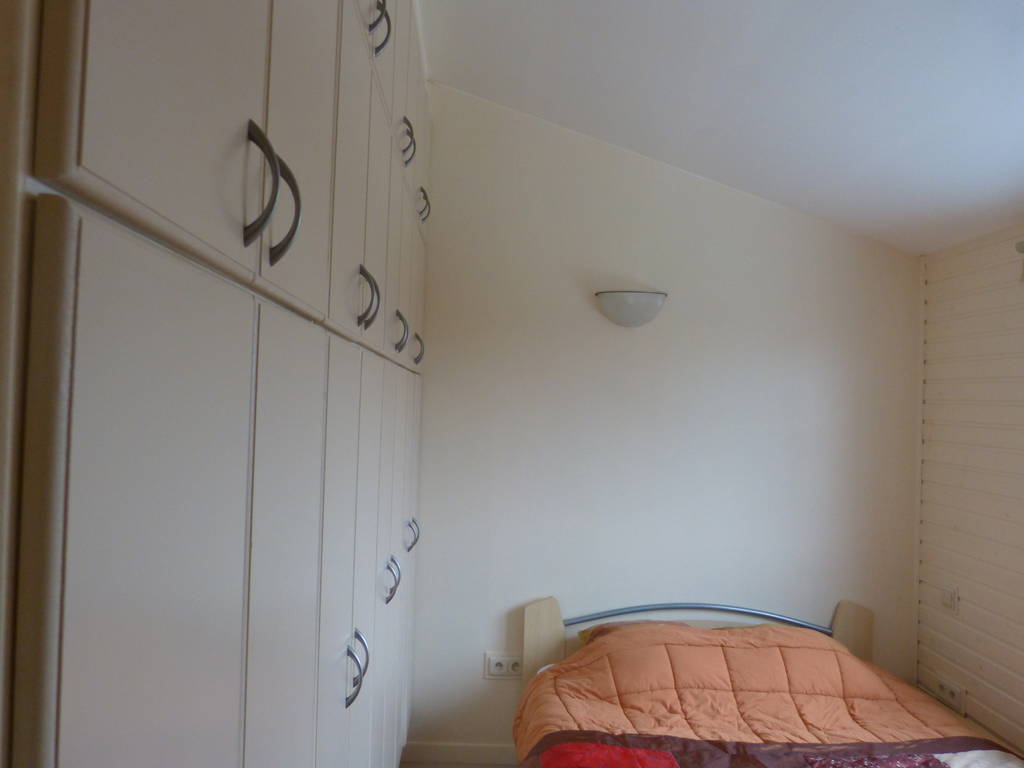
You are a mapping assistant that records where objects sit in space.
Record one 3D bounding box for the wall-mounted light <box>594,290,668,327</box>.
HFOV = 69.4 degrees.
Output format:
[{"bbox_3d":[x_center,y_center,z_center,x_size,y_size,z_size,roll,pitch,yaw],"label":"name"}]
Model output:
[{"bbox_3d":[0.532,-0.330,3.295,0.325,0.150,0.130,2,-2,-3],"label":"wall-mounted light"}]

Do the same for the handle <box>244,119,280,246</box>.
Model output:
[{"bbox_3d":[-0.248,-0.201,0.739,0.033,0.128,0.014,2,-2,-3],"label":"handle"}]

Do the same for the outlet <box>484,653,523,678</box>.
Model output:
[{"bbox_3d":[-0.026,1.243,3.265,0.190,0.115,0.025,2,-2,-3],"label":"outlet"}]

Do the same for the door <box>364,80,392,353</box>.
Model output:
[{"bbox_3d":[-0.320,-0.371,1.712,0.020,0.580,0.370,2,-2,-3],"label":"door"}]

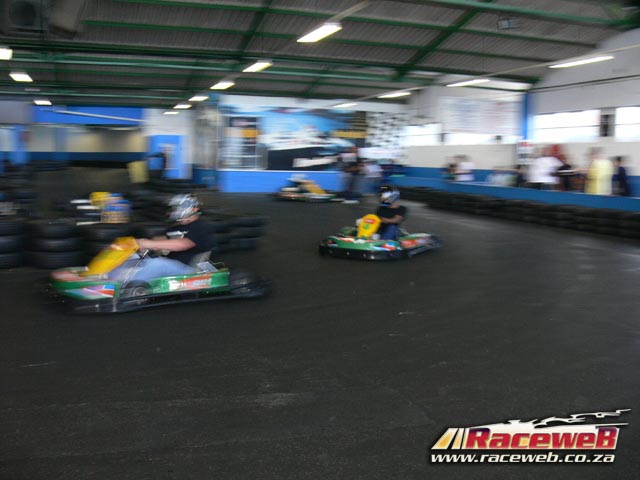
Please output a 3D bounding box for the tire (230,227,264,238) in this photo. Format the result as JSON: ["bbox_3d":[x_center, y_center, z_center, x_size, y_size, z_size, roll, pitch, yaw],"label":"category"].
[{"bbox_3d":[-1.080,-0.136,9.869,0.590,0.185,0.590,0,8,0],"label":"tire"}]

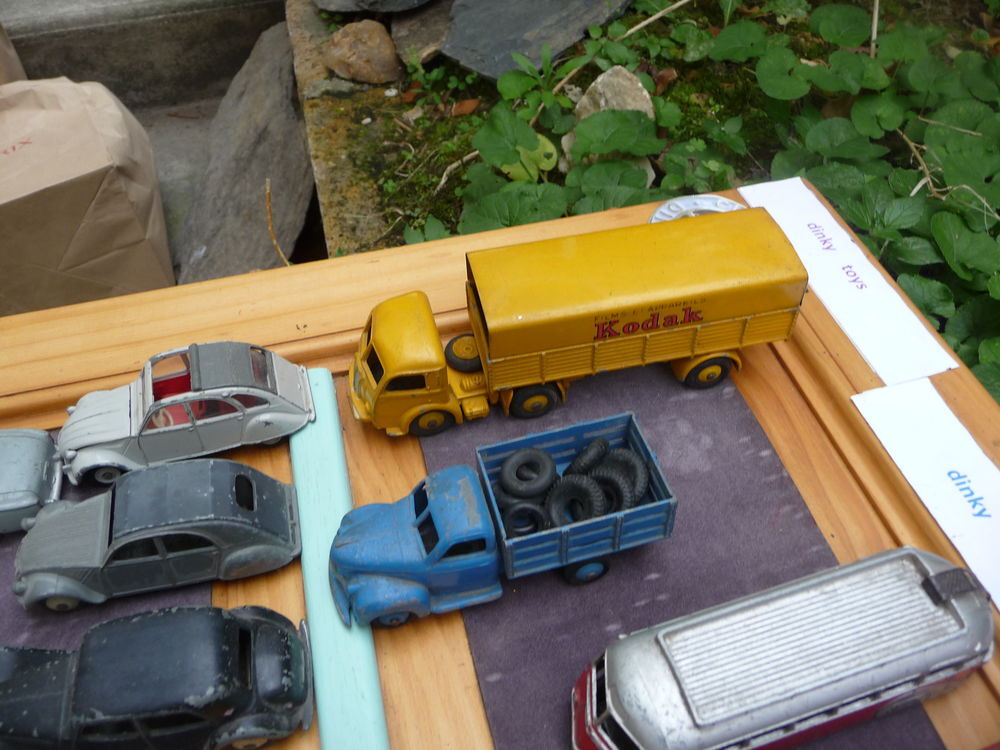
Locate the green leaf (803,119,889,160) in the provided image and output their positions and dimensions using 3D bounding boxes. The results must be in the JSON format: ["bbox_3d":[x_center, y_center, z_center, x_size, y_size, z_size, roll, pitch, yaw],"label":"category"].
[{"bbox_3d":[0.233,-0.159,0.545,0.055,0.012,0.043,21,58,18],"label":"green leaf"}]

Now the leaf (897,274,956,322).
[{"bbox_3d":[0.231,-0.041,0.438,0.034,0.012,0.029,-33,60,-12],"label":"leaf"}]

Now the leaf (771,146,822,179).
[{"bbox_3d":[0.193,-0.136,0.527,0.033,0.008,0.034,-12,58,-1],"label":"leaf"}]

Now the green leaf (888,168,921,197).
[{"bbox_3d":[0.262,-0.124,0.522,0.023,0.012,0.021,-34,63,-8],"label":"green leaf"}]

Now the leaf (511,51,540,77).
[{"bbox_3d":[0.019,-0.237,0.616,0.009,0.012,0.034,-35,72,-11],"label":"leaf"}]

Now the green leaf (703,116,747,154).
[{"bbox_3d":[0.177,-0.189,0.638,0.029,0.015,0.028,9,47,13],"label":"green leaf"}]

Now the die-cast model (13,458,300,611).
[{"bbox_3d":[-0.109,0.049,0.257,0.088,0.037,0.034,-8,50,-5],"label":"die-cast model"}]

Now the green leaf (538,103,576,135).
[{"bbox_3d":[0.048,-0.212,0.670,0.032,0.015,0.028,0,46,4],"label":"green leaf"}]

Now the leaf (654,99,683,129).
[{"bbox_3d":[0.130,-0.202,0.625,0.020,0.006,0.026,-26,76,1],"label":"leaf"}]

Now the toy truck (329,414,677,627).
[{"bbox_3d":[-0.001,0.049,0.259,0.106,0.043,0.038,-13,45,-8],"label":"toy truck"}]

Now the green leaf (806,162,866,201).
[{"bbox_3d":[0.206,-0.118,0.497,0.036,0.009,0.035,-5,58,3],"label":"green leaf"}]

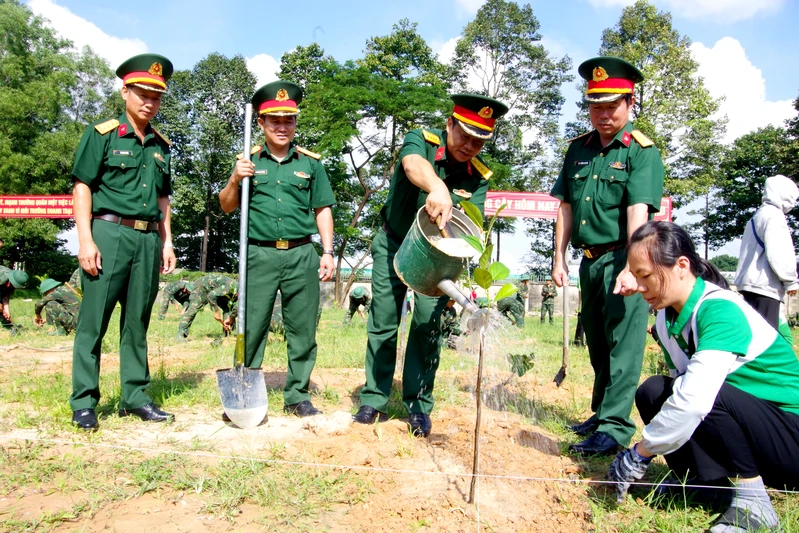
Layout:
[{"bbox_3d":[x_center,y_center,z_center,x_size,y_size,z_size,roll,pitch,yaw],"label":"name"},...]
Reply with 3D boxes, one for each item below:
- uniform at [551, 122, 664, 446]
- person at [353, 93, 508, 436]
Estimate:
[{"bbox_3d":[0.948,0.068,2.730,0.480,1.450,0.340,0,-3,33],"label":"uniform"},{"bbox_3d":[0.146,-0.025,3.020,0.600,1.640,0.600,3,-3,-25],"label":"person"}]

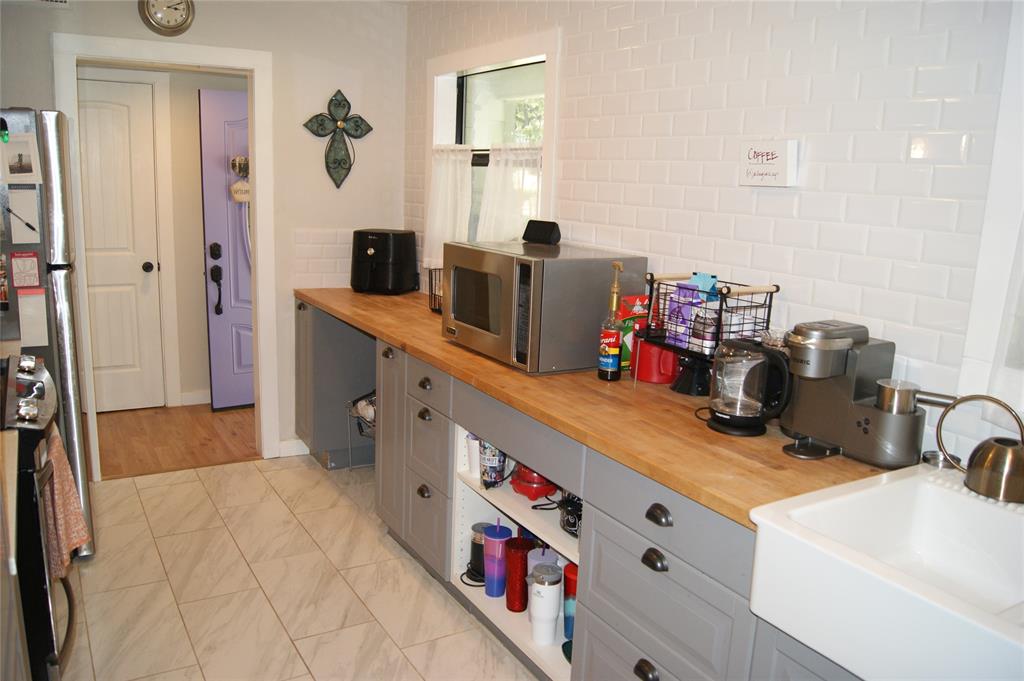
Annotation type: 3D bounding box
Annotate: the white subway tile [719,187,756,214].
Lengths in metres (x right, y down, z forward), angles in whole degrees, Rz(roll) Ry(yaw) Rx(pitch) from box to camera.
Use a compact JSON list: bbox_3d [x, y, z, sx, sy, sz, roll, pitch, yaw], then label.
[{"bbox_3d":[0.687,-0.426,2.338,0.009,0.075,0.150,-5,14,-31],"label":"white subway tile"}]

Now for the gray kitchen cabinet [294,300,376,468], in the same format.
[{"bbox_3d":[-0.870,0.205,4.388,0.620,0.890,0.320,-5,14,-32],"label":"gray kitchen cabinet"}]

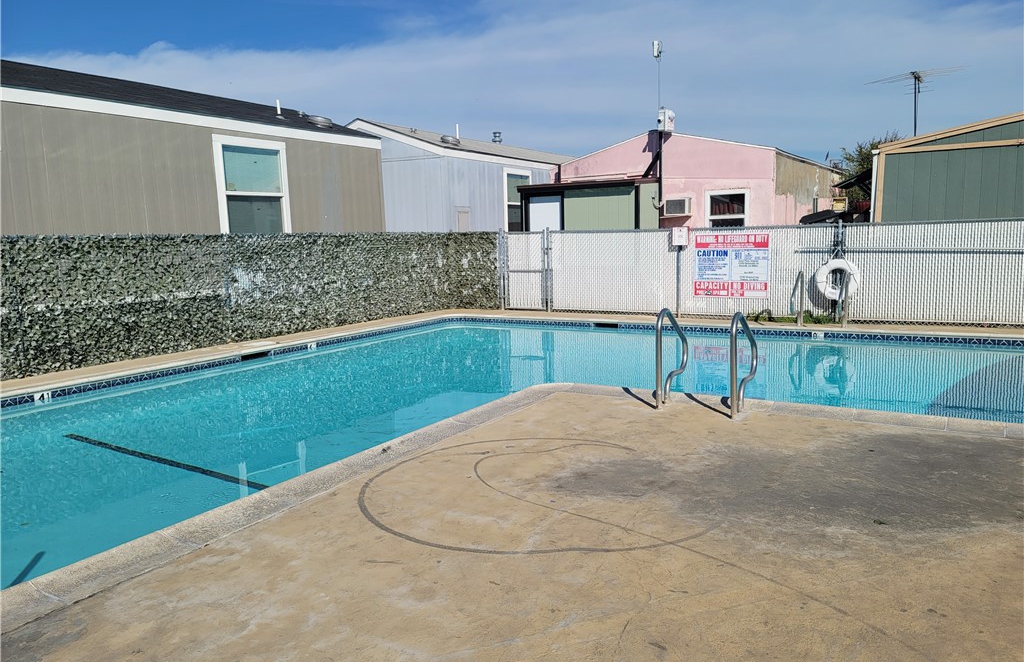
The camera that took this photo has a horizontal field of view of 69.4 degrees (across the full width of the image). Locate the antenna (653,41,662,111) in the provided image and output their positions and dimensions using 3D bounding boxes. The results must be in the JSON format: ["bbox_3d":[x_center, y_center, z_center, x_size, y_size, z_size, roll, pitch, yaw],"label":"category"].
[{"bbox_3d":[2.781,-4.883,14.132,0.180,1.360,0.130,-2,7,-5],"label":"antenna"}]

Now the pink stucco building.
[{"bbox_3d":[4.803,-2.788,18.107,4.700,3.360,10.600,3,9,31],"label":"pink stucco building"}]

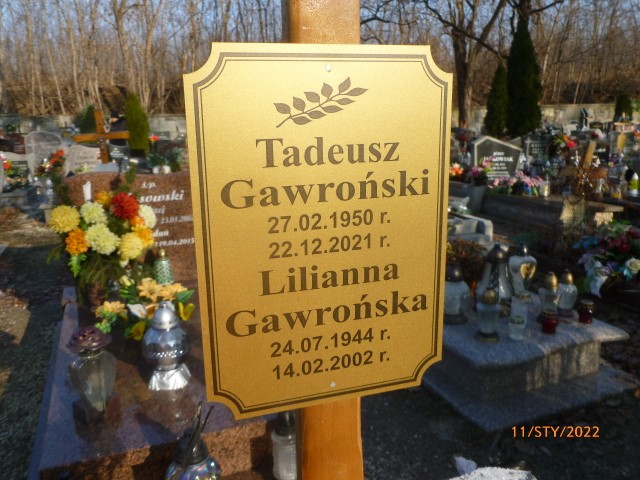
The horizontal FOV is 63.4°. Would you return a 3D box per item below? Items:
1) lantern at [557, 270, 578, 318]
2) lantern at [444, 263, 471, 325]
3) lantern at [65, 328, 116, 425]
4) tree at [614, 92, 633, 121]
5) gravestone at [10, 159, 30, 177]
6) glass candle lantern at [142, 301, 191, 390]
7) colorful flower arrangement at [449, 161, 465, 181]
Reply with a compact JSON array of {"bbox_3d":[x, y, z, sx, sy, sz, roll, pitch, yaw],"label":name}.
[{"bbox_3d":[1.237,0.264,2.572,0.107,0.230,0.107,7,15,26],"label":"lantern"},{"bbox_3d":[0.633,0.245,2.410,0.126,0.281,0.126,-1,14,0],"label":"lantern"},{"bbox_3d":[-0.702,0.406,1.590,0.130,0.283,0.130,-6,14,-19],"label":"lantern"},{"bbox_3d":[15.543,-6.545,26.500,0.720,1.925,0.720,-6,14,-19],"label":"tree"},{"bbox_3d":[-4.644,-1.120,8.000,0.340,0.320,0.110,-5,14,-22],"label":"gravestone"},{"bbox_3d":[-0.450,0.306,1.504,0.134,0.256,0.134,-4,14,-17],"label":"glass candle lantern"},{"bbox_3d":[1.734,-0.873,6.600,0.220,0.230,0.200,-5,14,-22],"label":"colorful flower arrangement"}]

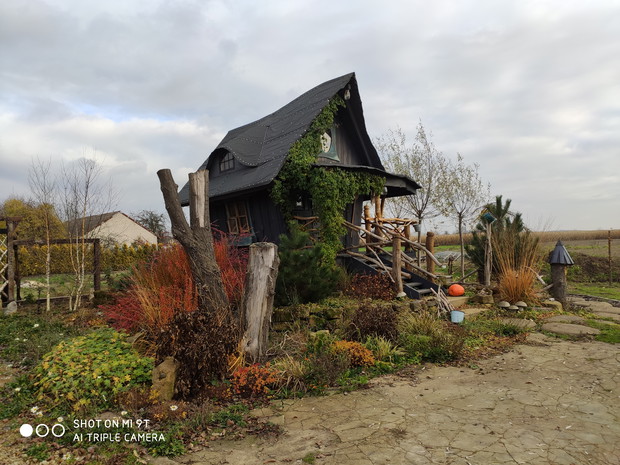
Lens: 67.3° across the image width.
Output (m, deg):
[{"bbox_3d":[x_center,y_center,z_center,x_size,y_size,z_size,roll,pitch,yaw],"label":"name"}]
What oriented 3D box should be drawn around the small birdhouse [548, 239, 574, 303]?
[{"bbox_3d":[5.540,0.885,10.300,0.530,1.400,0.530,-1,-1,6],"label":"small birdhouse"}]

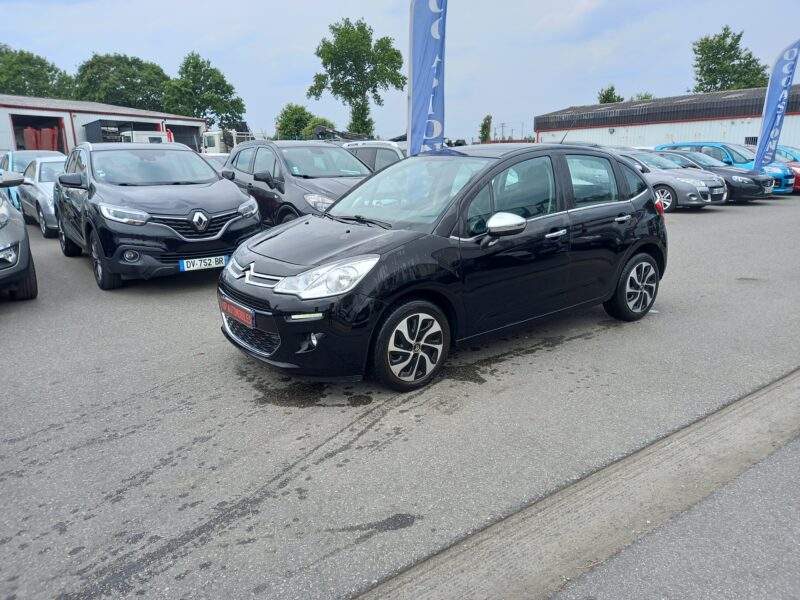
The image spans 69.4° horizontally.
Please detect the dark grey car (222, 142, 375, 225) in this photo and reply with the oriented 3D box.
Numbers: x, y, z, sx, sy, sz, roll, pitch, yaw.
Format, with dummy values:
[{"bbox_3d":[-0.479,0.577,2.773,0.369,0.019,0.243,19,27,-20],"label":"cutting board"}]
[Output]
[{"bbox_3d":[-1.555,-1.739,9.352,1.840,1.650,4.280,-11,18,-35],"label":"dark grey car"}]

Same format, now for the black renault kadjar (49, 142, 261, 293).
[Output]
[{"bbox_3d":[-3.454,-1.301,7.861,1.860,1.610,4.450,-11,18,-35],"label":"black renault kadjar"}]

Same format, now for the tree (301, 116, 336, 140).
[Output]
[{"bbox_3d":[-7.317,-14.290,52.611,3.278,4.618,3.278,-2,15,-7],"label":"tree"}]

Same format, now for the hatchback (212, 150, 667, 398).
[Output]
[{"bbox_3d":[0.554,-0.492,4.717,3.950,1.525,1.760,-11,18,-35],"label":"hatchback"}]

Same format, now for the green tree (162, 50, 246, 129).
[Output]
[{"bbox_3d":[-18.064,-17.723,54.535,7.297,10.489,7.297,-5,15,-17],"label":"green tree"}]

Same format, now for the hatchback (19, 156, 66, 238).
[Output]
[{"bbox_3d":[-6.451,-2.169,11.608,1.770,1.440,4.100,-12,18,-37],"label":"hatchback"}]

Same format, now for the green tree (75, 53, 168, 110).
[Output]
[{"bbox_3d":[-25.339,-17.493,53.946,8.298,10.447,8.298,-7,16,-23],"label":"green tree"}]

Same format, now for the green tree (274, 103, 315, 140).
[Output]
[{"bbox_3d":[-9.876,-15.614,55.001,3.808,6.048,3.808,-3,15,-9],"label":"green tree"}]

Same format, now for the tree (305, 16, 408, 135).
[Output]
[{"bbox_3d":[-3.253,-15.931,45.357,7.614,11.320,7.614,-2,14,-4],"label":"tree"}]

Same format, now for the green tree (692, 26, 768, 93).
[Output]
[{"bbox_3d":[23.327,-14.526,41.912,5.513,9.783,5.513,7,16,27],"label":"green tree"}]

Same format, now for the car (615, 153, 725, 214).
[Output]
[{"bbox_3d":[6.202,-3.184,15.159,1.800,1.440,4.280,-11,18,-36],"label":"car"}]

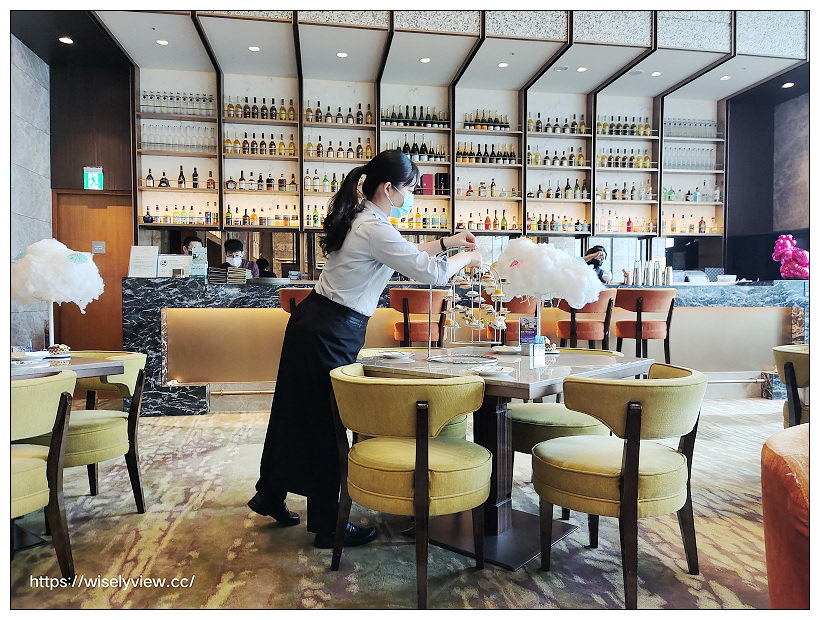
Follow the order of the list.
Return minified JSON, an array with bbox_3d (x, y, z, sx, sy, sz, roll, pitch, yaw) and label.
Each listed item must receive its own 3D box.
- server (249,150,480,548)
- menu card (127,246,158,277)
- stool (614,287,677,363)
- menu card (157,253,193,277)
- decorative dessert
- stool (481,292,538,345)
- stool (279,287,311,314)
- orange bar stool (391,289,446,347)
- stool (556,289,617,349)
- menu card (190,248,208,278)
[{"bbox_3d":[-0.190,0.149,2.430,0.911,1.564,0.480,0,1,-7],"label":"server"},{"bbox_3d":[-2.244,-0.402,4.997,0.235,0.270,0.030,0,-9,-10],"label":"menu card"},{"bbox_3d":[1.997,0.341,5.101,0.480,1.050,0.510,0,1,-12],"label":"stool"},{"bbox_3d":[-1.978,-0.369,5.001,0.290,0.200,0.030,0,-7,-18],"label":"menu card"},{"bbox_3d":[-1.566,0.181,2.658,0.095,0.050,0.080,0,1,0],"label":"decorative dessert"},{"bbox_3d":[0.833,0.345,4.932,0.480,1.050,0.510,0,1,-8],"label":"stool"},{"bbox_3d":[-0.797,0.350,4.695,0.480,1.050,0.510,0,1,-8],"label":"stool"},{"bbox_3d":[0.081,0.347,4.823,0.480,1.050,0.510,0,1,-8],"label":"orange bar stool"},{"bbox_3d":[1.482,0.342,5.026,0.480,1.050,0.510,0,1,-8],"label":"stool"},{"bbox_3d":[-1.788,-0.398,5.026,0.150,0.264,0.040,0,-4,-3],"label":"menu card"}]

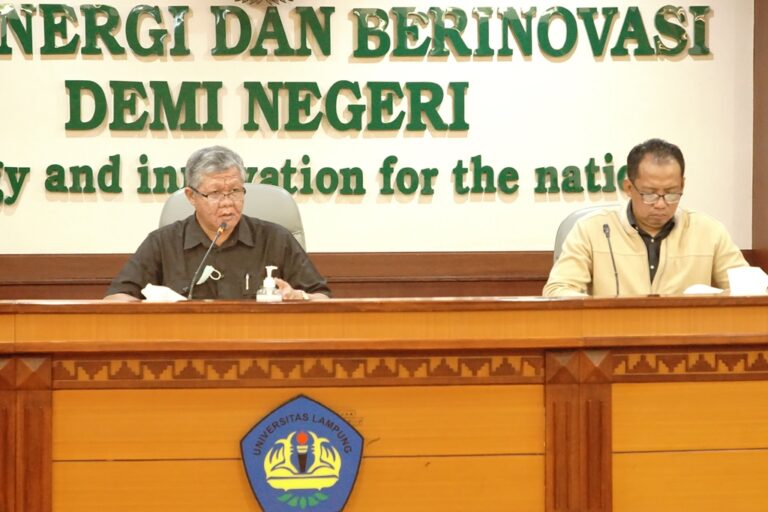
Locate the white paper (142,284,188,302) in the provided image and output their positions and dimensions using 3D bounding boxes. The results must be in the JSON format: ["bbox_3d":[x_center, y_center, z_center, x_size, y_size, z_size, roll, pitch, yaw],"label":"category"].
[{"bbox_3d":[-0.583,0.100,5.960,0.130,0.056,0.120,0,0,-5],"label":"white paper"}]

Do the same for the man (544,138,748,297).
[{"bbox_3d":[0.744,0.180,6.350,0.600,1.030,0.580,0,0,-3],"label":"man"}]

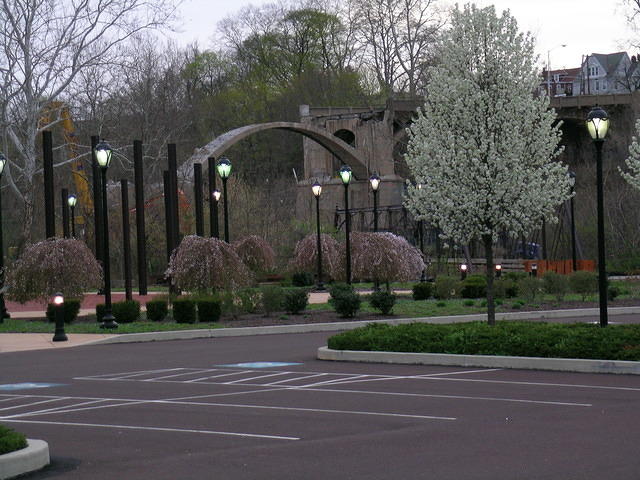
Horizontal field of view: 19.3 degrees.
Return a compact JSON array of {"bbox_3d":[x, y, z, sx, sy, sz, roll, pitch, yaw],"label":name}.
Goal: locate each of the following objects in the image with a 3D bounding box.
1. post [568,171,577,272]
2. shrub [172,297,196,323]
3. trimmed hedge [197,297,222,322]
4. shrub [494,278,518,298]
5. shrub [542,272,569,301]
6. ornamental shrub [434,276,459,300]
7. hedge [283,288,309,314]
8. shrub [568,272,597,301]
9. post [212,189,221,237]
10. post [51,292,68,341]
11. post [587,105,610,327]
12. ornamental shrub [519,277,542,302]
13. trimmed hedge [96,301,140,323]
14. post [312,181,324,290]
[{"bbox_3d":[10.066,-0.537,75.000,0.398,4.454,0.400,-2,1,0],"label":"post"},{"bbox_3d":[-3.276,1.699,45.600,0.580,0.617,0.580,-2,0,0],"label":"shrub"},{"bbox_3d":[-2.886,1.812,49.309,0.659,0.669,0.659,-2,0,0],"label":"trimmed hedge"},{"bbox_3d":[5.637,1.466,57.000,0.720,0.605,0.700,-2,0,0],"label":"shrub"},{"bbox_3d":[7.198,1.429,57.621,0.807,0.871,0.807,-2,0,0],"label":"shrub"},{"bbox_3d":[4.159,1.595,62.000,0.855,0.789,0.850,-2,1,0],"label":"ornamental shrub"},{"bbox_3d":[-0.624,1.582,48.500,0.660,0.669,0.660,-2,0,0],"label":"hedge"},{"bbox_3d":[8.454,1.460,60.500,0.962,0.962,0.950,-2,1,0],"label":"shrub"},{"bbox_3d":[-4.755,-0.055,87.924,0.460,4.662,0.460,-2,0,0],"label":"post"},{"bbox_3d":[-5.722,1.706,41.500,0.352,1.100,0.340,-2,1,0],"label":"post"},{"bbox_3d":[4.829,-0.217,32.700,0.410,4.266,0.410,-2,1,0],"label":"post"},{"bbox_3d":[6.444,1.503,57.837,0.734,0.767,0.734,-2,0,0],"label":"ornamental shrub"},{"bbox_3d":[-5.182,1.839,48.500,1.132,0.566,0.850,-2,1,0],"label":"trimmed hedge"},{"bbox_3d":[-0.048,-0.195,79.542,0.460,4.627,0.460,-2,0,0],"label":"post"}]

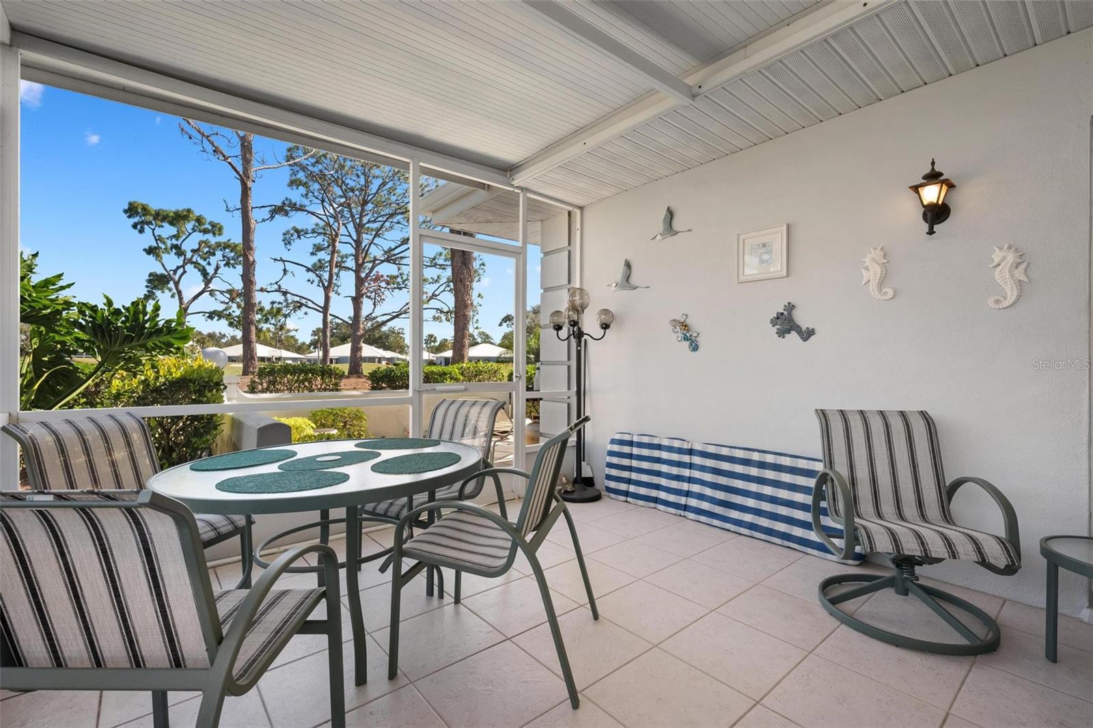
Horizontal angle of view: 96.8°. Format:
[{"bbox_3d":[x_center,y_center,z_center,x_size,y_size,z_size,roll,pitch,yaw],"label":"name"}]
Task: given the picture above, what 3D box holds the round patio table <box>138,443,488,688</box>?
[{"bbox_3d":[-0.889,0.768,2.084,1.211,0.709,1.211,0,0,0],"label":"round patio table"}]

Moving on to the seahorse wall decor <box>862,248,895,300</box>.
[{"bbox_3d":[1.846,-0.499,2.706,0.030,0.303,0.164,0,0,-40],"label":"seahorse wall decor"}]

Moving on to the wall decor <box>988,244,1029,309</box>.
[{"bbox_3d":[2.117,-0.400,2.225,0.032,0.300,0.136,0,0,-41],"label":"wall decor"}]

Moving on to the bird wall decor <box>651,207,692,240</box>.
[{"bbox_3d":[0.917,-1.050,3.589,0.040,0.240,0.366,0,0,-41],"label":"bird wall decor"}]

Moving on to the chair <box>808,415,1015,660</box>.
[{"bbox_3d":[1.589,0.678,2.178,0.650,0.887,0.678,0,0,13],"label":"chair"}]

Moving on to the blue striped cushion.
[{"bbox_3d":[1.115,0.828,3.338,0.088,0.540,1.830,0,0,-41],"label":"blue striped cushion"}]

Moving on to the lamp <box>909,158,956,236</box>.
[{"bbox_3d":[1.885,-0.811,2.372,0.185,0.370,0.155,0,0,-41],"label":"lamp"}]

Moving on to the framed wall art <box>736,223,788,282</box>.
[{"bbox_3d":[1.427,-0.724,3.212,0.025,0.339,0.345,0,0,-40],"label":"framed wall art"}]

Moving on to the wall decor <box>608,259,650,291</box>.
[{"bbox_3d":[0.689,-0.760,4.093,0.030,0.257,0.453,0,0,-40],"label":"wall decor"}]

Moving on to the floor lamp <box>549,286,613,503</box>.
[{"bbox_3d":[0.282,0.230,4.069,0.547,1.768,0.531,0,0,0],"label":"floor lamp"}]

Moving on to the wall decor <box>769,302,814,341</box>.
[{"bbox_3d":[1.490,-0.255,2.946,0.035,0.245,0.266,0,0,-41],"label":"wall decor"}]

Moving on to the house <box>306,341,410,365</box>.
[{"bbox_3d":[-31.800,-1.300,82.000,15.500,4.600,12.000,0,0,-13],"label":"house"}]

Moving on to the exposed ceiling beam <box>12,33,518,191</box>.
[{"bbox_3d":[-1.341,-1.471,3.116,2.830,0.115,0.080,0,0,-40],"label":"exposed ceiling beam"}]

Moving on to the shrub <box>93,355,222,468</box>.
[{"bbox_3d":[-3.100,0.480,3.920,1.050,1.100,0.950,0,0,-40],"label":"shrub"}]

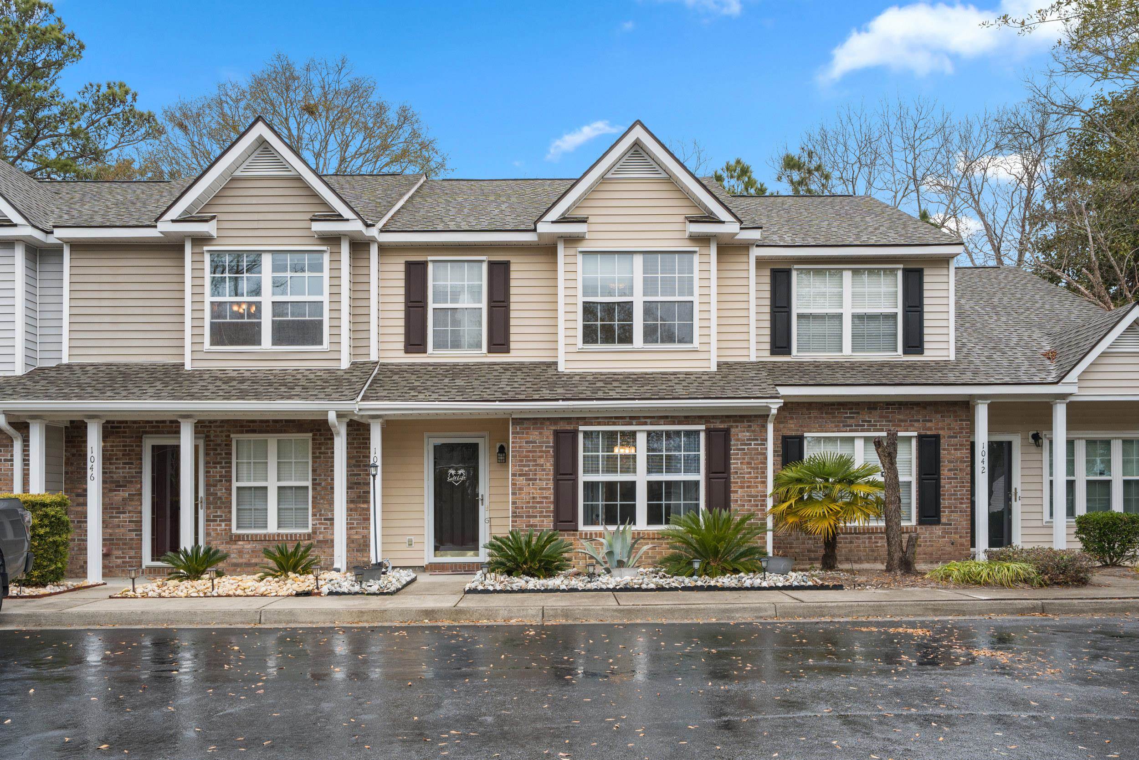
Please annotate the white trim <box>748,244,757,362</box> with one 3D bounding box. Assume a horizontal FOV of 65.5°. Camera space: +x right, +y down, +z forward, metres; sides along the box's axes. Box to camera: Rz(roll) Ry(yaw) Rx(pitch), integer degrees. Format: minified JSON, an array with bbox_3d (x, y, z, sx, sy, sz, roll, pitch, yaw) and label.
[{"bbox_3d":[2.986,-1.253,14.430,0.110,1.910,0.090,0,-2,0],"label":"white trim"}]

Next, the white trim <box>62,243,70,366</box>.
[{"bbox_3d":[-7.988,-1.220,14.050,0.110,1.920,0.100,0,-1,-2],"label":"white trim"}]

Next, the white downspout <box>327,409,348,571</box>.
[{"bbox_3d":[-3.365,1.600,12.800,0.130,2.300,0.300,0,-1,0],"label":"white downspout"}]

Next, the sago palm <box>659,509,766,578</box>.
[{"bbox_3d":[2.054,2.339,12.700,1.500,0.980,1.350,0,-1,-2],"label":"sago palm"}]

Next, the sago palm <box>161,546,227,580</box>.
[{"bbox_3d":[-5.341,2.599,12.600,1.000,0.510,0.900,0,-1,-2],"label":"sago palm"}]

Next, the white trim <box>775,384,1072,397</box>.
[{"bbox_3d":[5.485,0.166,13.800,4.870,0.150,0.070,0,-2,0],"label":"white trim"}]

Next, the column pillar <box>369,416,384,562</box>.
[{"bbox_3d":[-2.897,1.713,13.280,0.200,2.220,0.190,0,-1,-2],"label":"column pillar"}]

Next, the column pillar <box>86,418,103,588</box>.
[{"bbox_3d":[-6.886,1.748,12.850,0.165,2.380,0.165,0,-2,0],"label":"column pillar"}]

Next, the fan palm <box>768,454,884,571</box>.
[{"bbox_3d":[4.049,2.058,13.900,1.820,1.850,1.700,0,-1,-2],"label":"fan palm"}]

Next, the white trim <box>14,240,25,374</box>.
[{"bbox_3d":[-8.566,-1.130,13.810,0.120,2.090,0.100,0,-2,0],"label":"white trim"}]

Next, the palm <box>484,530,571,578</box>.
[{"bbox_3d":[-0.570,2.394,12.200,1.220,0.690,1.120,0,-2,0],"label":"palm"}]

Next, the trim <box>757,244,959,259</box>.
[{"bbox_3d":[4.830,-2.163,14.860,3.550,0.160,0.070,0,-2,0],"label":"trim"}]

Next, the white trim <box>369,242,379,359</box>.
[{"bbox_3d":[-3.127,-1.262,14.180,0.135,1.910,0.110,0,-1,-2],"label":"white trim"}]

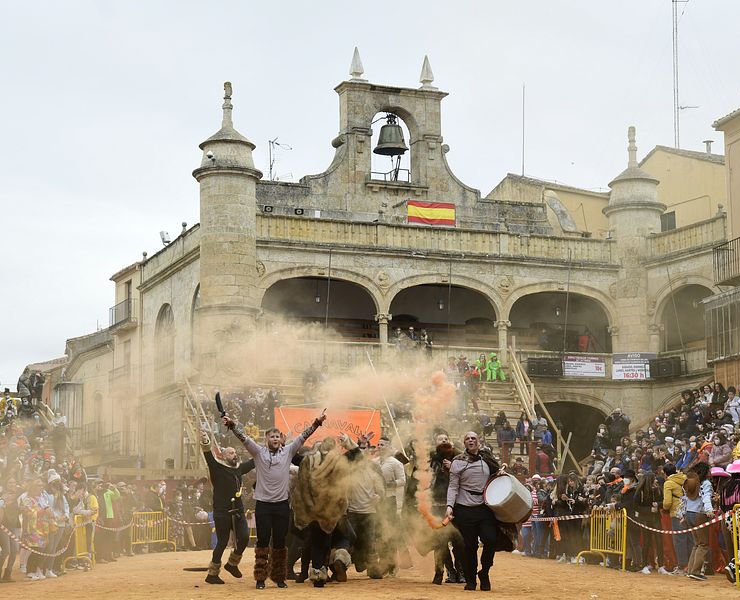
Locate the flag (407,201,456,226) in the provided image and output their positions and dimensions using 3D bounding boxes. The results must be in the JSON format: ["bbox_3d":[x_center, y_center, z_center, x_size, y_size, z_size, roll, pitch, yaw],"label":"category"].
[{"bbox_3d":[2.631,-3.658,63.500,2.250,1.000,0.050,3,-9,-24],"label":"flag"}]

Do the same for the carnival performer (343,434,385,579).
[{"bbox_3d":[-0.080,2.570,18.700,0.560,1.770,0.470,-1,-8,3],"label":"carnival performer"}]

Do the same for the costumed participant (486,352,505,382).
[{"bbox_3d":[5.311,2.838,63.000,0.700,1.170,0.650,2,-9,-18],"label":"costumed participant"}]

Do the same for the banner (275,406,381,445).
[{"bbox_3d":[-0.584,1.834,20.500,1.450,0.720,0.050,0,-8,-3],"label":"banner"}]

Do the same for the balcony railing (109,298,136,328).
[{"bbox_3d":[-11.067,0.617,67.000,0.500,0.959,2.961,4,-9,-23],"label":"balcony railing"}]

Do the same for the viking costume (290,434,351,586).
[{"bbox_3d":[-0.556,2.406,17.100,0.650,1.664,0.600,0,-8,0],"label":"viking costume"}]

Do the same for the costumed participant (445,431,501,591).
[{"bbox_3d":[1.157,2.366,16.900,0.594,1.756,0.500,-1,-8,6],"label":"costumed participant"}]

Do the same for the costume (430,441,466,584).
[{"bbox_3d":[0.906,2.470,17.800,0.540,1.770,0.450,-1,-8,3],"label":"costume"}]

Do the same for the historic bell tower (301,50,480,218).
[{"bbox_3d":[0.866,-6.544,60.400,7.200,6.700,1.200,3,-9,-21],"label":"historic bell tower"}]

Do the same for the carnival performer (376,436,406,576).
[{"bbox_3d":[0.271,2.613,19.000,0.500,1.750,0.420,-5,-9,30],"label":"carnival performer"}]

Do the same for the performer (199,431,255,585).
[{"bbox_3d":[-1.691,2.444,17.700,0.650,1.780,0.520,5,-10,-33],"label":"performer"}]

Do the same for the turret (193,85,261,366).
[{"bbox_3d":[-4.988,-2.677,52.500,2.450,10.187,2.450,0,-8,0],"label":"turret"}]

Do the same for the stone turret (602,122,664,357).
[{"bbox_3d":[10.218,-2.399,58.275,2.409,8.923,2.409,0,-8,0],"label":"stone turret"}]

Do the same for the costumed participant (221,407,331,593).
[{"bbox_3d":[-1.054,2.238,16.950,1.149,1.987,0.500,0,-8,0],"label":"costumed participant"}]

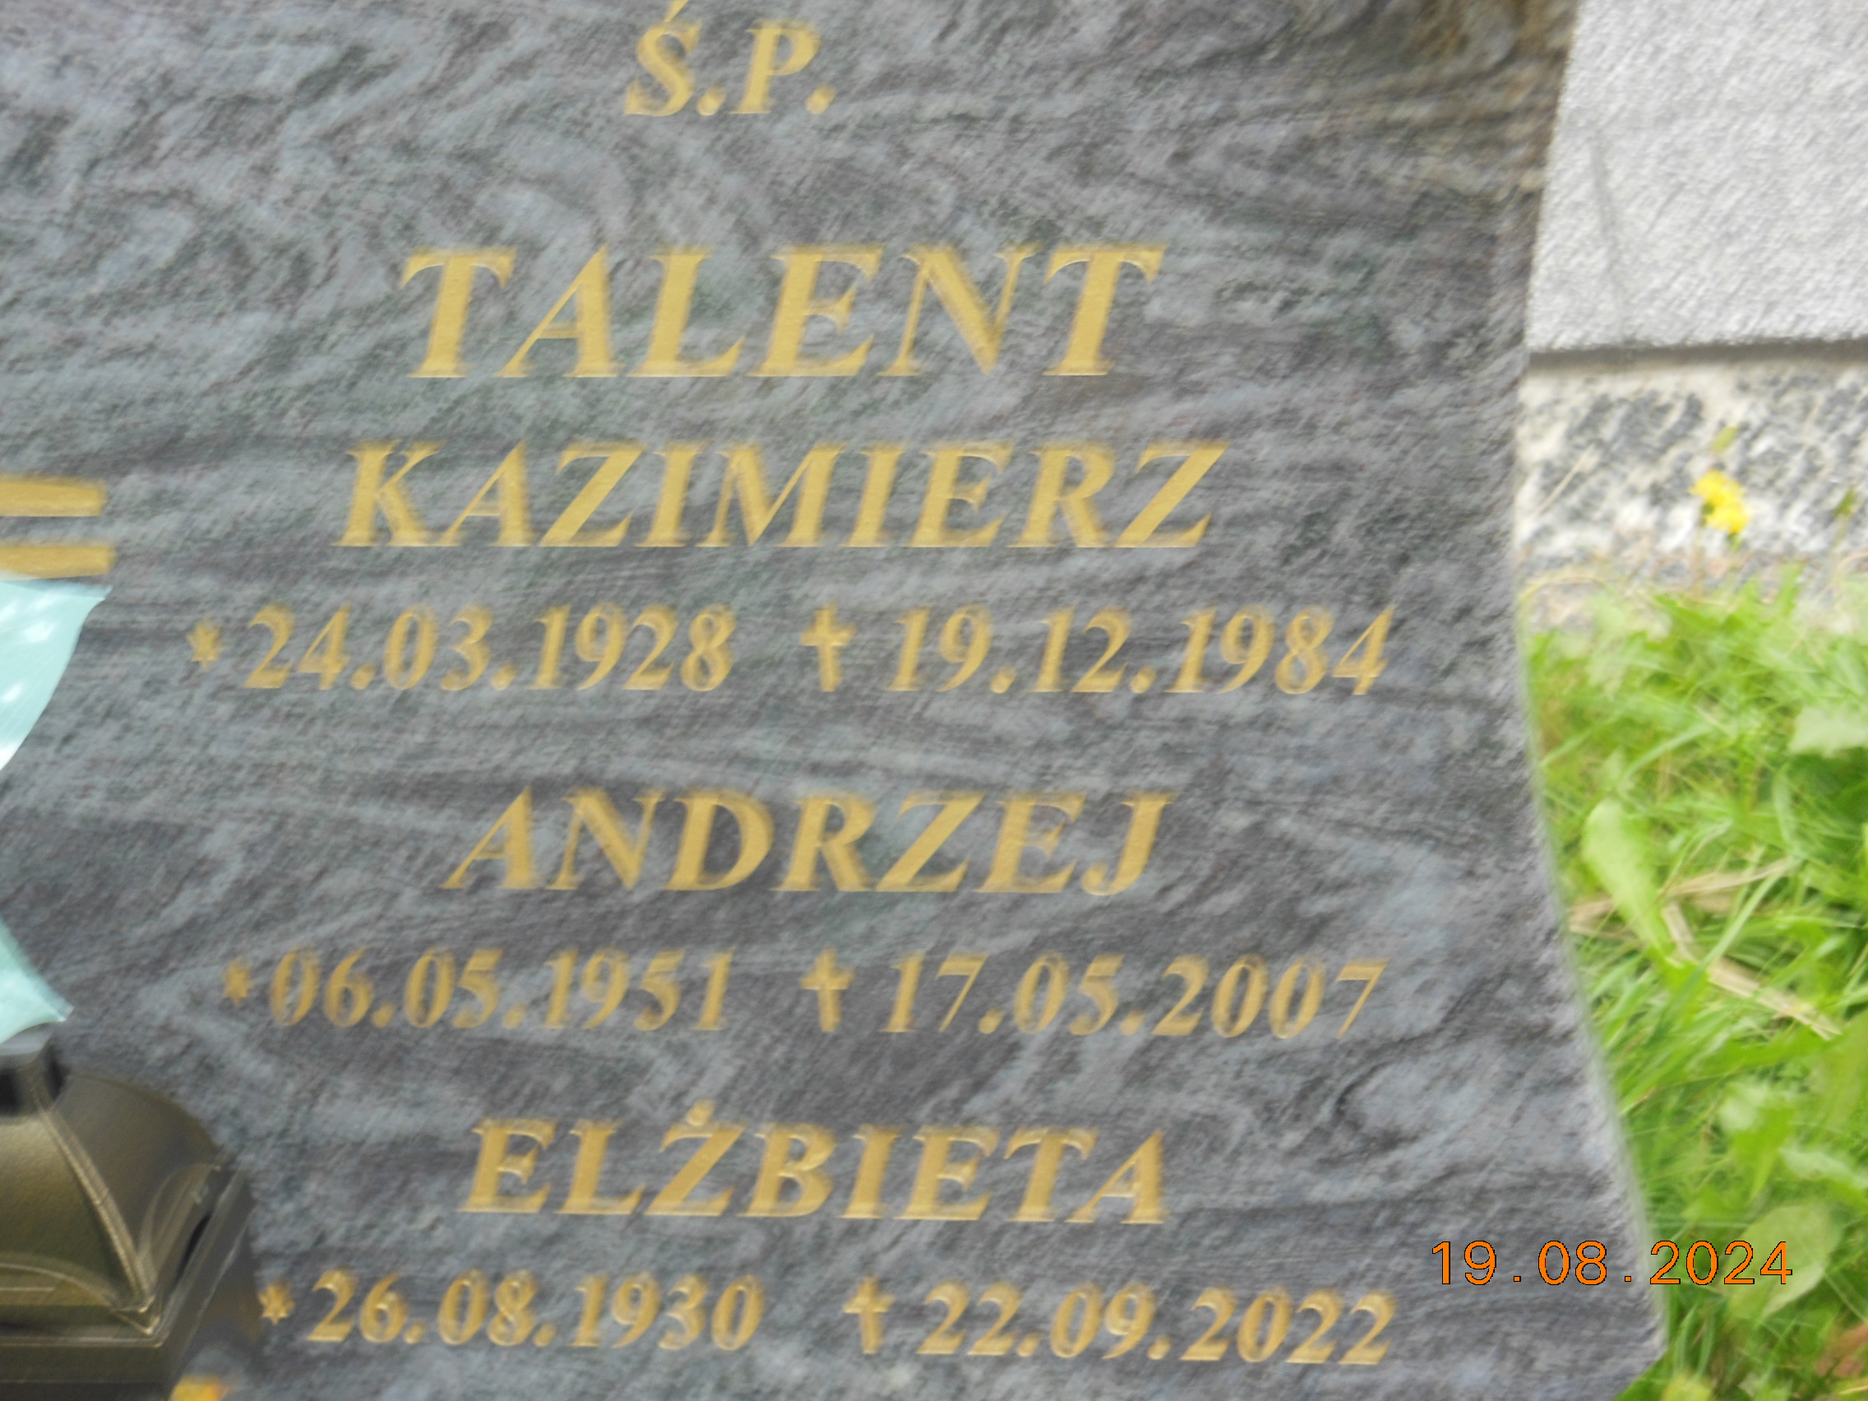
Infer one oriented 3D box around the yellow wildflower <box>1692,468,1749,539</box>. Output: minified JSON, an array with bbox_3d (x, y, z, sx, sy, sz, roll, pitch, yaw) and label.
[{"bbox_3d":[0.509,-0.127,3.420,0.036,0.039,0.032,2,23,8],"label":"yellow wildflower"}]

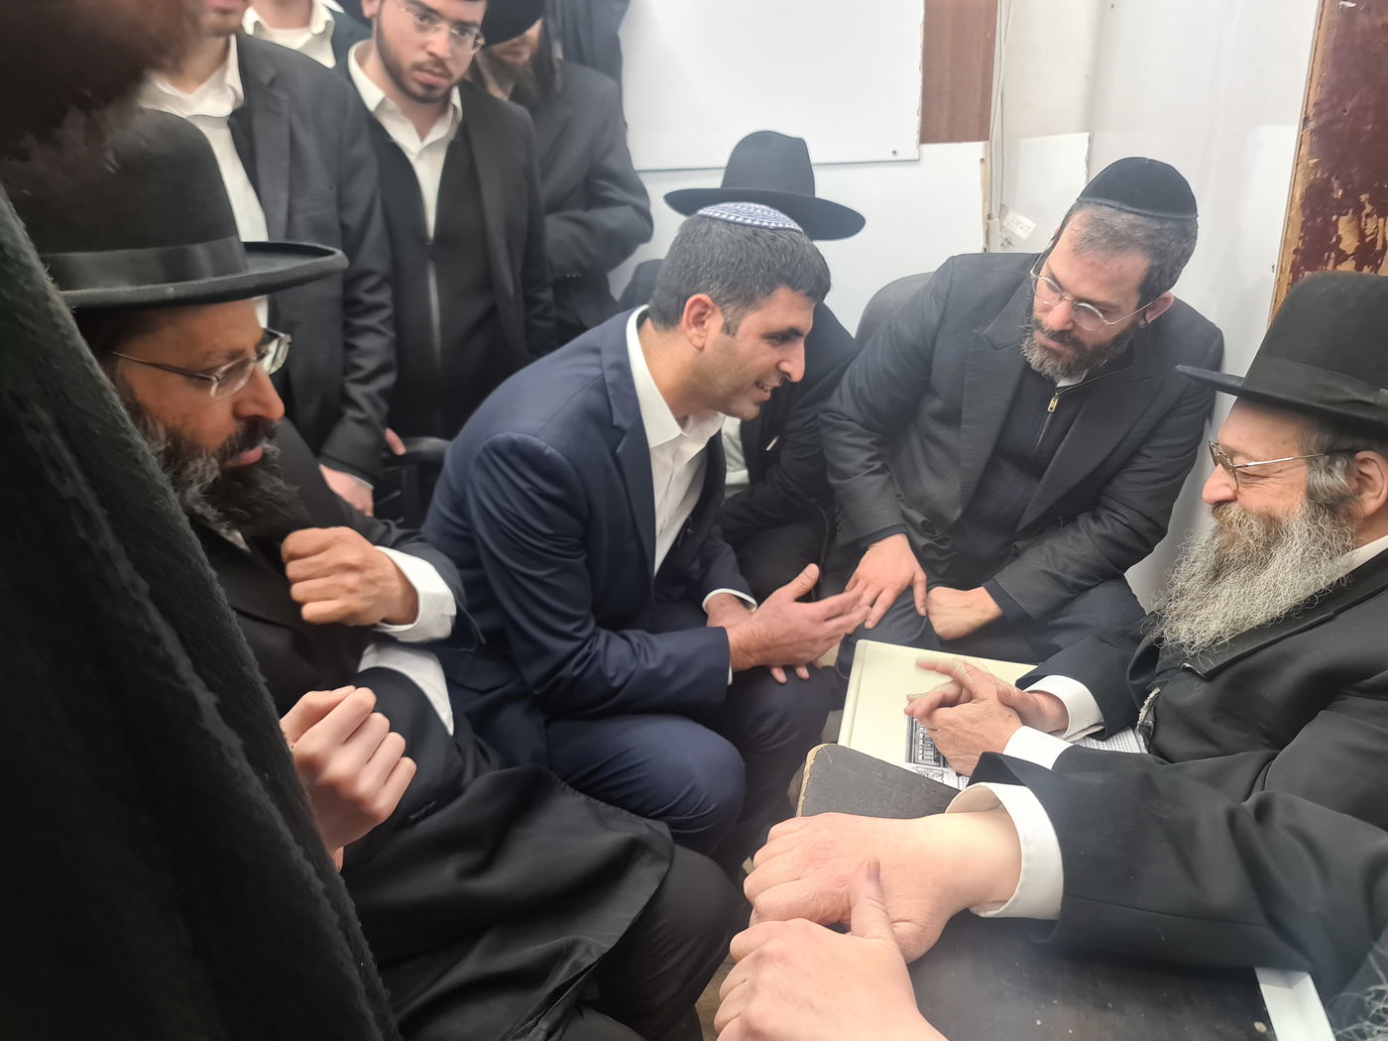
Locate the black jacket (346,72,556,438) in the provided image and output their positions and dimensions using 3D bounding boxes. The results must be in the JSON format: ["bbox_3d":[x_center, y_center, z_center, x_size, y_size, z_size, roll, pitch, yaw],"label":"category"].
[{"bbox_3d":[-0.460,-0.440,1.870,0.490,0.710,0.290,-9,20,-19],"label":"black jacket"}]

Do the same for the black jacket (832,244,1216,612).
[{"bbox_3d":[0.465,-0.090,1.430,0.550,0.590,0.450,5,20,19],"label":"black jacket"}]

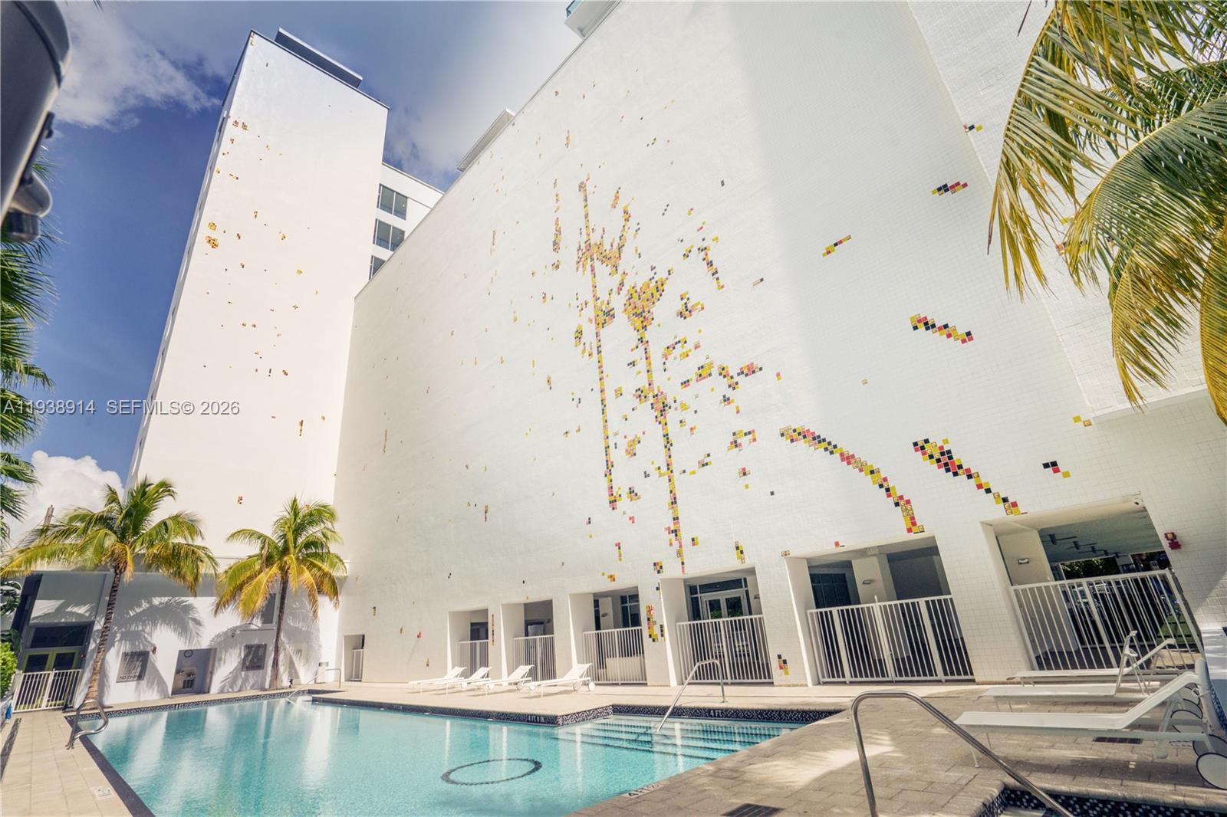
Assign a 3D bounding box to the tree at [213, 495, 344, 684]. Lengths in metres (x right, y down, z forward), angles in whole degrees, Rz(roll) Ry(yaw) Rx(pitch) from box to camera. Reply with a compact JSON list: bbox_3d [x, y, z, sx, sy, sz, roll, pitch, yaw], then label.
[{"bbox_3d":[-16.426,8.962,27.215,5.700,9.300,5.300,17,-30,-43],"label":"tree"}]

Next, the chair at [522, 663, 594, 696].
[{"bbox_3d":[-1.446,7.367,14.772,1.920,0.710,0.670,17,-30,-43],"label":"chair"}]

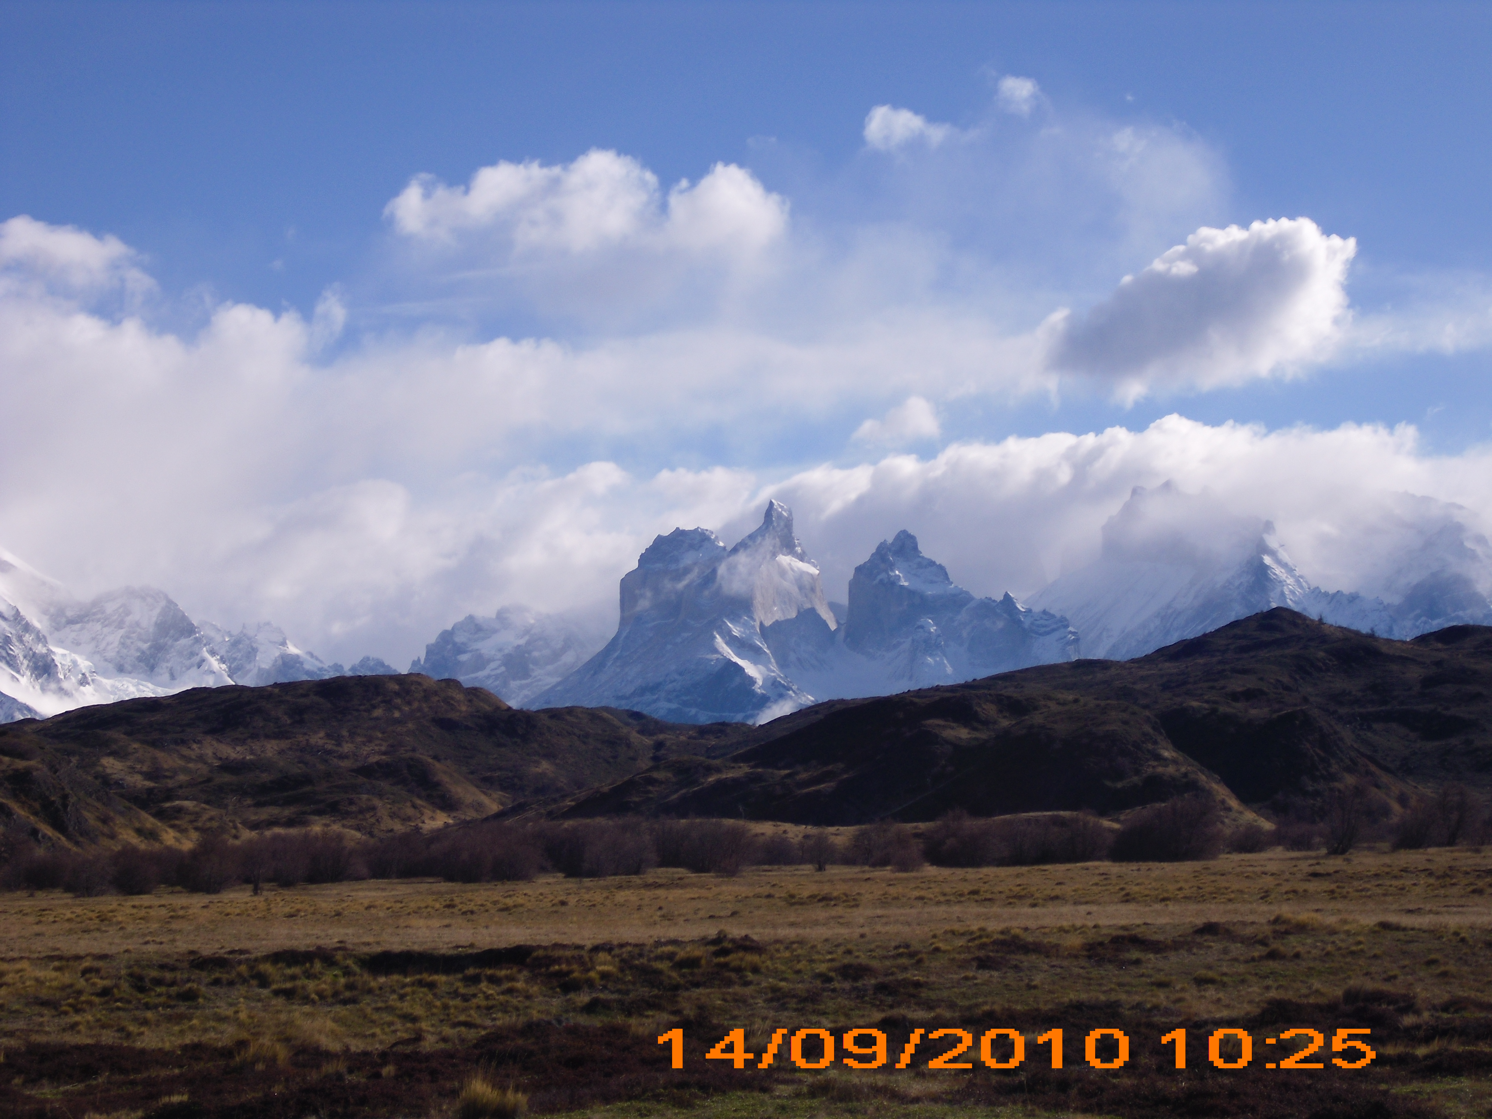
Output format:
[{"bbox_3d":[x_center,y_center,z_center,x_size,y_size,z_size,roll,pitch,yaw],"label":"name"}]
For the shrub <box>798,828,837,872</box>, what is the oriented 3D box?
[{"bbox_3d":[3.242,12.914,140.000,1.763,1.919,1.622,-1,-5,0],"label":"shrub"}]

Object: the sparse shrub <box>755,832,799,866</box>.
[{"bbox_3d":[1.424,13.349,145.000,2.041,1.612,1.878,-1,-5,0],"label":"sparse shrub"}]

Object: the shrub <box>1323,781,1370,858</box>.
[{"bbox_3d":[27.257,11.814,143.000,2.119,3.338,1.950,-1,-5,0],"label":"shrub"}]

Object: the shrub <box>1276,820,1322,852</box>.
[{"bbox_3d":[25.934,12.994,148.000,2.138,1.480,1.967,-1,-5,0],"label":"shrub"}]

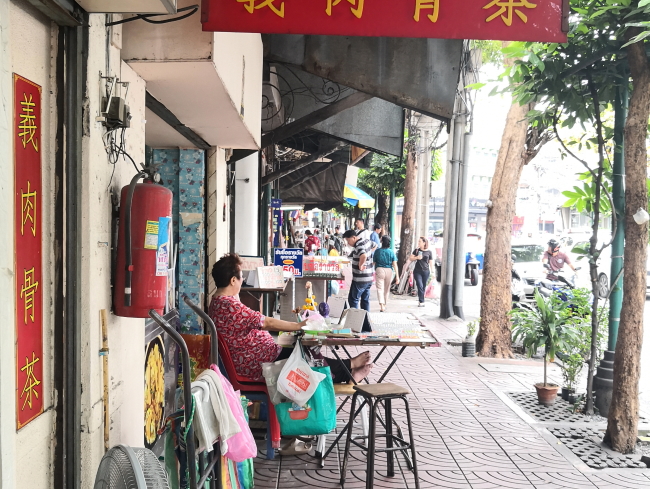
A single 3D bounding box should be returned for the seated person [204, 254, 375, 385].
[{"bbox_3d":[-0.260,0.531,4.950,1.149,0.922,0.550,1,1,-6],"label":"seated person"}]

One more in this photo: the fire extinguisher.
[{"bbox_3d":[-0.684,-0.011,2.550,0.190,0.575,0.195,4,1,20],"label":"fire extinguisher"}]

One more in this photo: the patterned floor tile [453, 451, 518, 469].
[{"bbox_3d":[1.144,1.574,4.852,0.400,0.035,0.395,1,1,-1],"label":"patterned floor tile"}]

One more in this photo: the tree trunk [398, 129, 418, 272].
[{"bbox_3d":[2.516,-1.122,20.500,0.400,5.000,0.400,4,1,0],"label":"tree trunk"}]

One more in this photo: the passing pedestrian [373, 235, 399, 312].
[{"bbox_3d":[1.247,0.598,13.819,0.511,1.563,0.360,1,2,-6],"label":"passing pedestrian"}]

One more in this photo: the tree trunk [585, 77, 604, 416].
[{"bbox_3d":[2.470,-0.002,6.197,0.183,3.129,0.170,1,2,-1],"label":"tree trunk"}]

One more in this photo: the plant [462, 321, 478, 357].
[{"bbox_3d":[1.929,1.245,8.932,0.225,0.482,0.200,1,2,-1],"label":"plant"}]

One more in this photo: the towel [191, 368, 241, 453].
[{"bbox_3d":[-0.392,0.594,2.420,0.150,0.290,0.320,1,1,-1],"label":"towel"}]

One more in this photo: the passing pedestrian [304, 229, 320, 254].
[{"bbox_3d":[-0.357,0.457,19.300,0.480,1.680,0.360,0,1,-27],"label":"passing pedestrian"}]

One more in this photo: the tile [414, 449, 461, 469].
[{"bbox_3d":[0.692,1.494,4.608,0.395,0.030,0.385,1,1,-1],"label":"tile"}]

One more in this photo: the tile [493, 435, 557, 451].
[{"bbox_3d":[1.513,1.535,5.119,0.400,0.030,0.395,1,1,-1],"label":"tile"}]

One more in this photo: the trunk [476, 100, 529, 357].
[{"bbox_3d":[2.387,-0.296,9.093,0.560,3.550,0.500,1,1,-1],"label":"trunk"}]

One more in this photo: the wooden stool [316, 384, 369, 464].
[{"bbox_3d":[0.135,1.239,4.820,0.360,0.440,0.350,1,1,-1],"label":"wooden stool"}]

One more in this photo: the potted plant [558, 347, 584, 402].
[{"bbox_3d":[2.420,1.293,6.624,0.245,0.529,0.240,1,2,-1],"label":"potted plant"}]

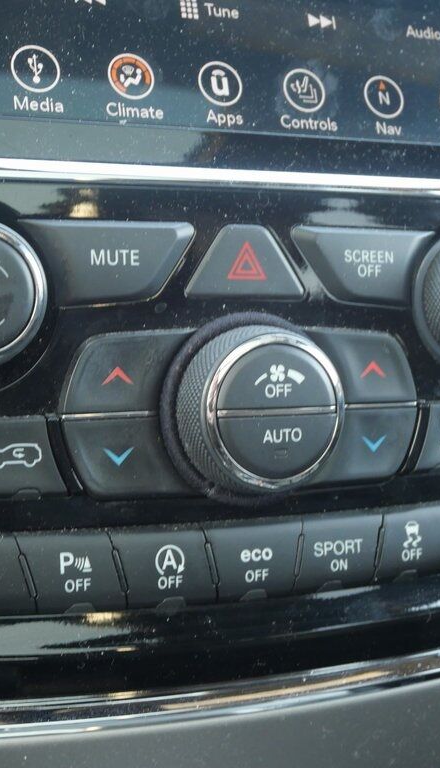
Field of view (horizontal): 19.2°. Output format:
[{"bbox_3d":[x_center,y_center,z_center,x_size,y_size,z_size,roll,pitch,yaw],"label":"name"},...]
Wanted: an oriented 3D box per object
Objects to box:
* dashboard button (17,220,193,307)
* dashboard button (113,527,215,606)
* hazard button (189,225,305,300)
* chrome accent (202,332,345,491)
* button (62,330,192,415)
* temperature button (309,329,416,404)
[{"bbox_3d":[-0.027,-0.028,0.310,0.044,0.020,0.008,-1,4,-25],"label":"dashboard button"},{"bbox_3d":[-0.015,0.043,0.311,0.027,0.019,0.007,-2,-1,-25],"label":"dashboard button"},{"bbox_3d":[0.006,-0.030,0.322,0.033,0.018,0.006,-2,-1,-25],"label":"hazard button"},{"bbox_3d":[0.013,0.006,0.308,0.037,0.037,0.005,-2,-1,-25],"label":"chrome accent"},{"bbox_3d":[-0.022,-0.003,0.310,0.034,0.020,0.008,-1,4,-25],"label":"button"},{"bbox_3d":[0.035,-0.004,0.335,0.033,0.019,0.007,-2,-1,-25],"label":"temperature button"}]

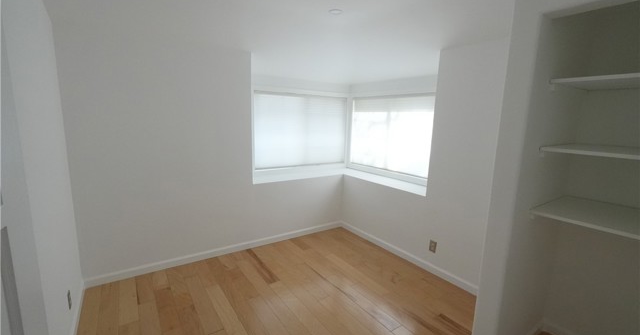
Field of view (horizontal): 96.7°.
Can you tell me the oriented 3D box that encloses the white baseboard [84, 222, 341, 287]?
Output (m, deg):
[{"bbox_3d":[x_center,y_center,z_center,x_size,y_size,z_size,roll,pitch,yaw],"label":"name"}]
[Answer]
[{"bbox_3d":[-0.906,0.946,3.372,2.922,0.090,0.015,-5,11,-34],"label":"white baseboard"}]

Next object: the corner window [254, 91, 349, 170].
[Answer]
[{"bbox_3d":[-0.229,-0.528,4.130,1.550,1.037,0.040,-5,11,-34],"label":"corner window"}]

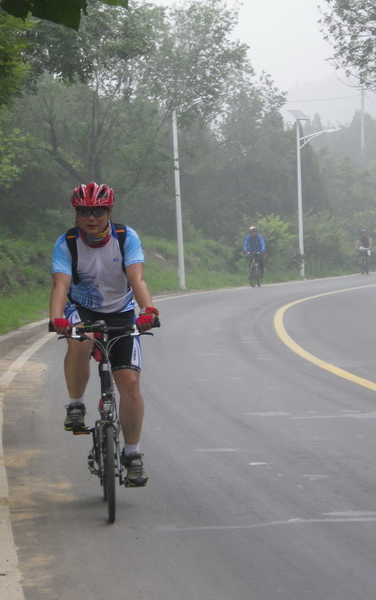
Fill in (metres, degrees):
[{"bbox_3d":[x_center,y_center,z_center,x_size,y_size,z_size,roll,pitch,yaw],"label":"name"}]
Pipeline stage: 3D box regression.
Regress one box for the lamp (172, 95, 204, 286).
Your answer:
[{"bbox_3d":[0.204,-3.144,56.834,1.750,5.700,0.700,-1,2,12],"label":"lamp"}]

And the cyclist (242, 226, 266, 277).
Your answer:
[{"bbox_3d":[1.852,-1.351,60.500,0.640,1.500,0.800,-1,2,5],"label":"cyclist"}]

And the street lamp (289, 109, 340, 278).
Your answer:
[{"bbox_3d":[4.278,-3.629,73.816,1.750,5.750,0.700,-1,2,14],"label":"street lamp"}]

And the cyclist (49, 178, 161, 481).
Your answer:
[{"bbox_3d":[-0.440,0.179,11.300,0.580,1.600,0.800,-1,2,2],"label":"cyclist"}]

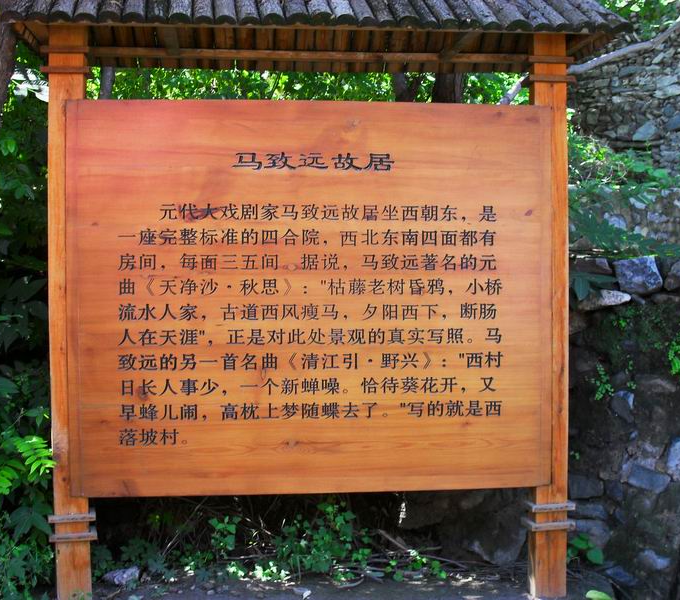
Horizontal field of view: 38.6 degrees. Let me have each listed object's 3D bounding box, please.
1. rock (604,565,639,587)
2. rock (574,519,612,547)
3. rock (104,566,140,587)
[{"bbox_3d":[1.363,1.334,4.700,0.165,0.100,0.130,0,1,-5],"label":"rock"},{"bbox_3d":[1.262,1.167,4.850,0.200,0.140,0.160,0,1,-5],"label":"rock"},{"bbox_3d":[-0.991,1.254,4.400,0.170,0.085,0.120,0,1,-5],"label":"rock"}]

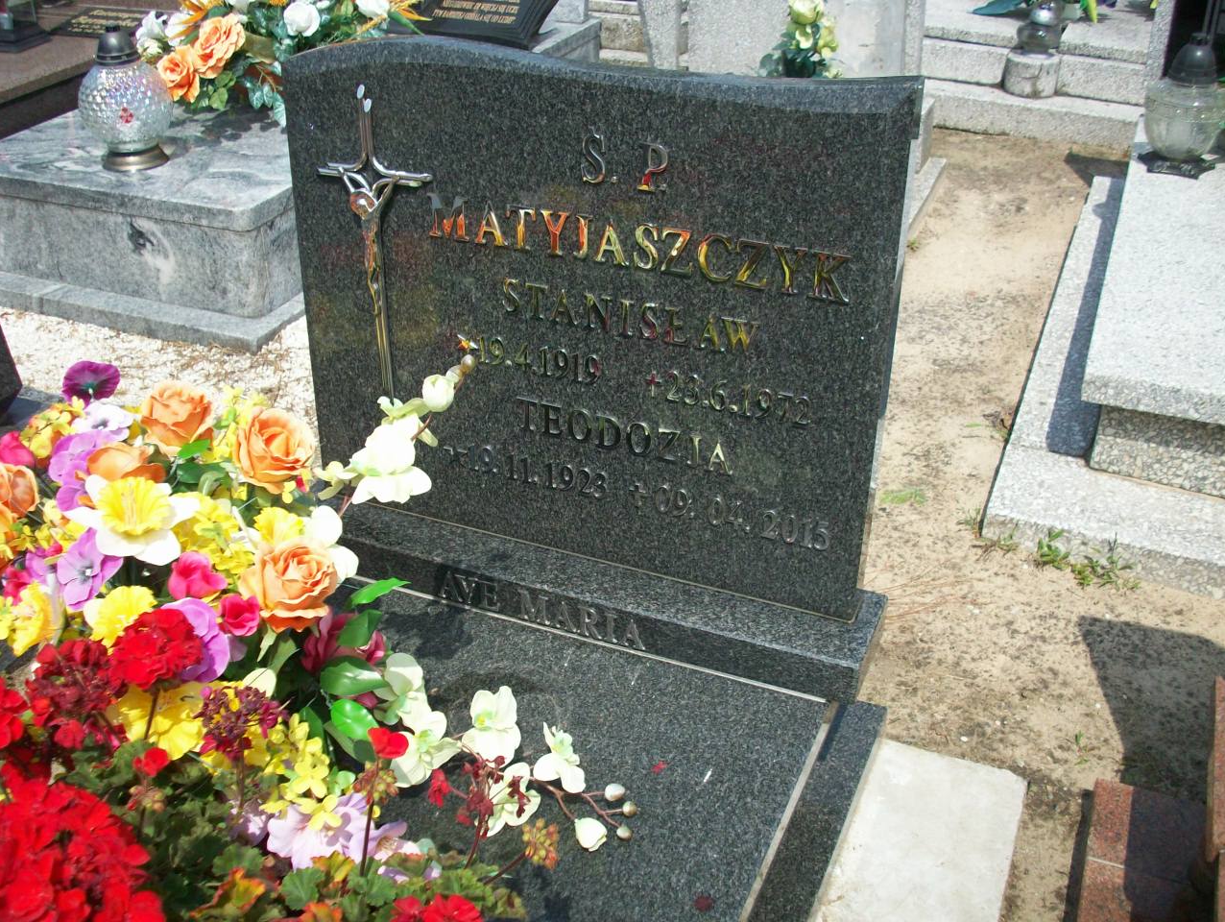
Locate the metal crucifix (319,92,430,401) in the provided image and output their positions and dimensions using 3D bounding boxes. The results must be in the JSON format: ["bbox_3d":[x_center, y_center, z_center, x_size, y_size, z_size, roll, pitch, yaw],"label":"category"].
[{"bbox_3d":[-0.318,-0.268,1.800,0.179,0.483,0.044,12,30,20],"label":"metal crucifix"}]

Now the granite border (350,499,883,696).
[{"bbox_3d":[-0.067,0.166,1.927,0.906,0.064,0.171,12,31,20],"label":"granite border"}]

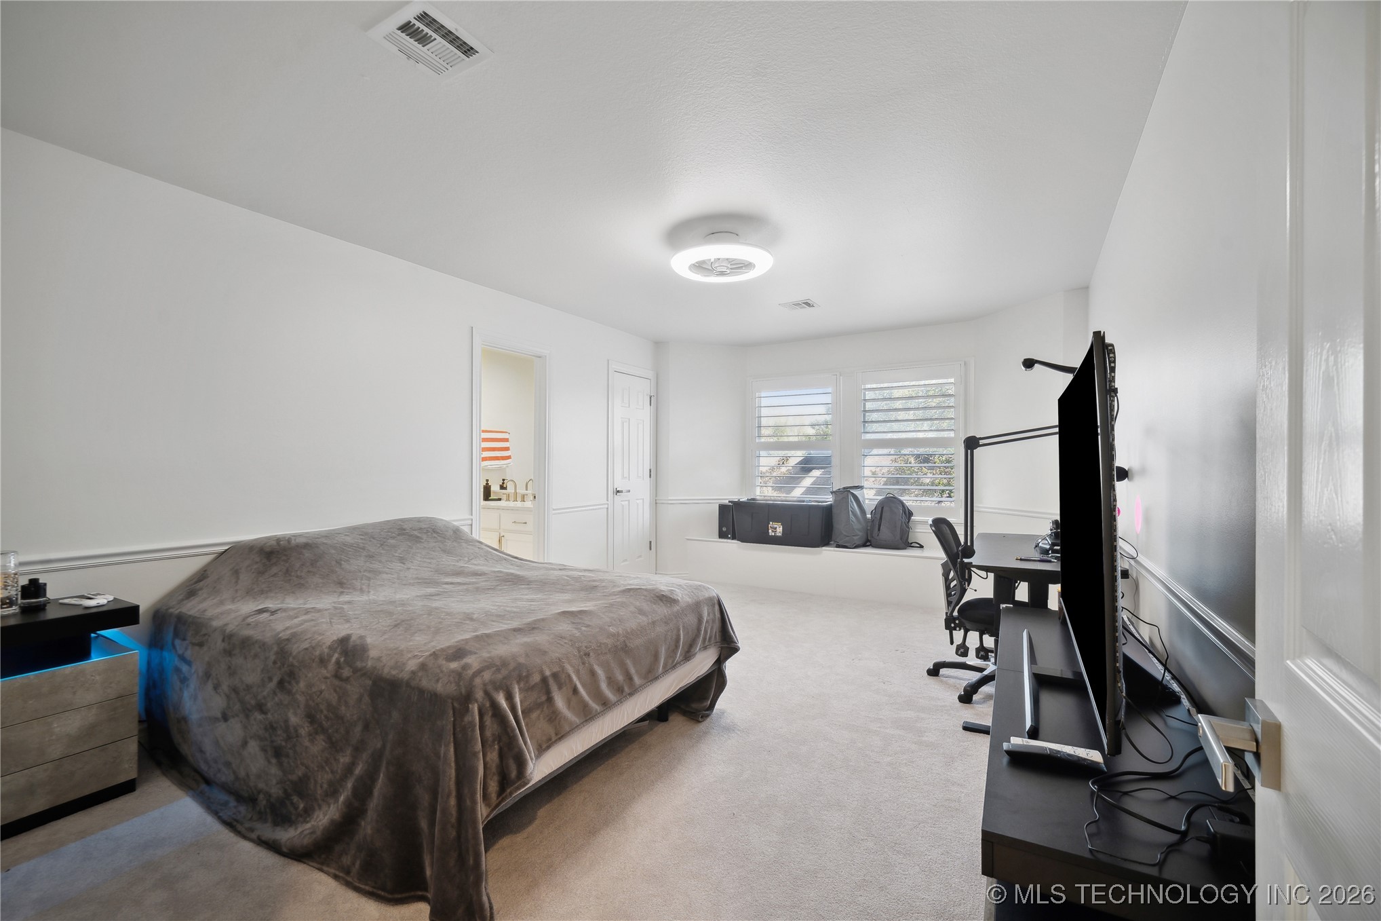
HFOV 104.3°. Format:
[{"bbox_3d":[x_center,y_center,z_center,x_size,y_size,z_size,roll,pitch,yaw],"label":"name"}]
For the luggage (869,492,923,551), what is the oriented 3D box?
[{"bbox_3d":[1.793,0.535,4.733,0.370,0.480,0.240,0,0,28],"label":"luggage"}]

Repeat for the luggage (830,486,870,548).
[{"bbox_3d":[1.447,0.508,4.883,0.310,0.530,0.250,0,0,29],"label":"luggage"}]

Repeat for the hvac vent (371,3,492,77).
[{"bbox_3d":[-0.763,-1.220,1.587,0.245,0.030,0.245,0,0,32],"label":"hvac vent"}]

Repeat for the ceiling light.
[{"bbox_3d":[0.177,-1.150,2.983,0.565,0.160,0.565,0,0,0],"label":"ceiling light"}]

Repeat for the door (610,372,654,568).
[{"bbox_3d":[-0.561,0.190,5.255,0.050,2.030,0.600,0,0,32],"label":"door"}]

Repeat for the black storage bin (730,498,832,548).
[{"bbox_3d":[0.878,0.582,5.100,0.900,0.390,0.470,0,0,29],"label":"black storage bin"}]

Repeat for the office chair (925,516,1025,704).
[{"bbox_3d":[1.635,0.765,2.890,0.650,0.910,0.650,0,0,33],"label":"office chair"}]

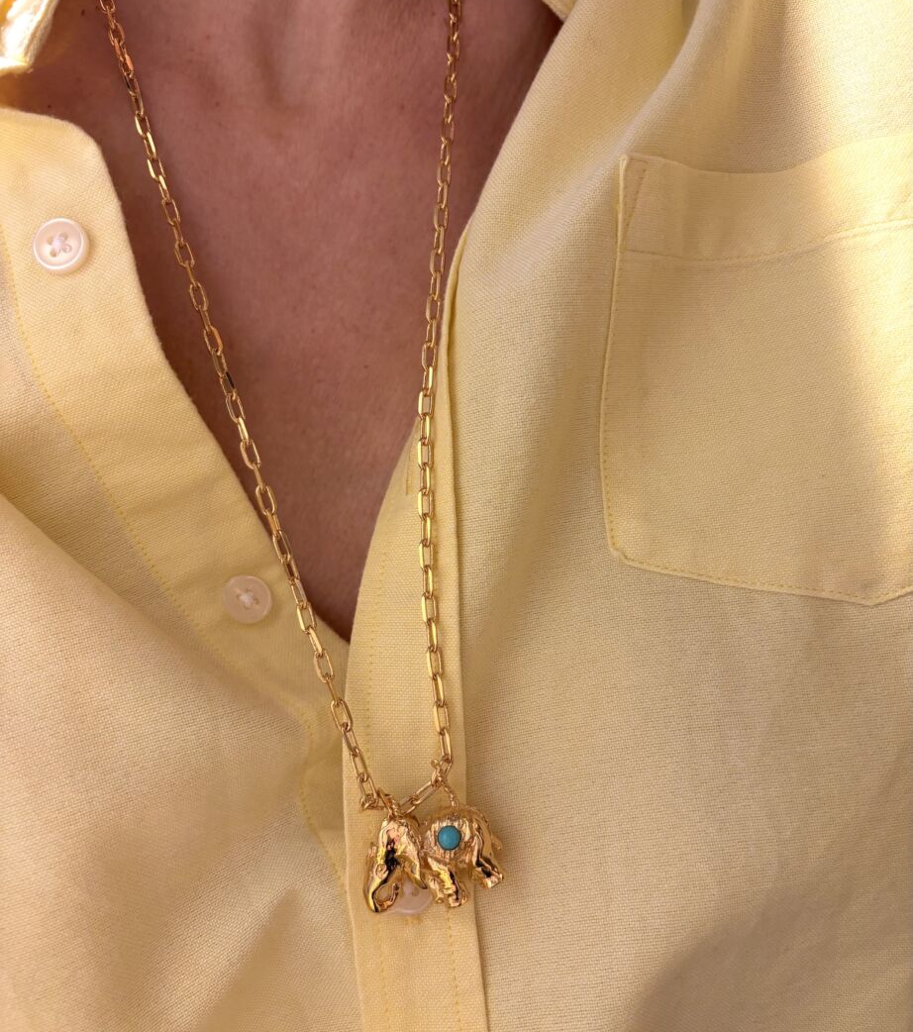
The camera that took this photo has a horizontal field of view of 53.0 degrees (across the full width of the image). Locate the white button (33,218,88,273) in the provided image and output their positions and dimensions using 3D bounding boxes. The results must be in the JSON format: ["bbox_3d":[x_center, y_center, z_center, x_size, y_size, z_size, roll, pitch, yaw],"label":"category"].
[{"bbox_3d":[-0.085,-0.058,0.197,0.011,0.011,0.003,-3,1,4],"label":"white button"}]

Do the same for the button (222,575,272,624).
[{"bbox_3d":[-0.049,0.020,0.214,0.011,0.011,0.003,-4,-1,2],"label":"button"}]

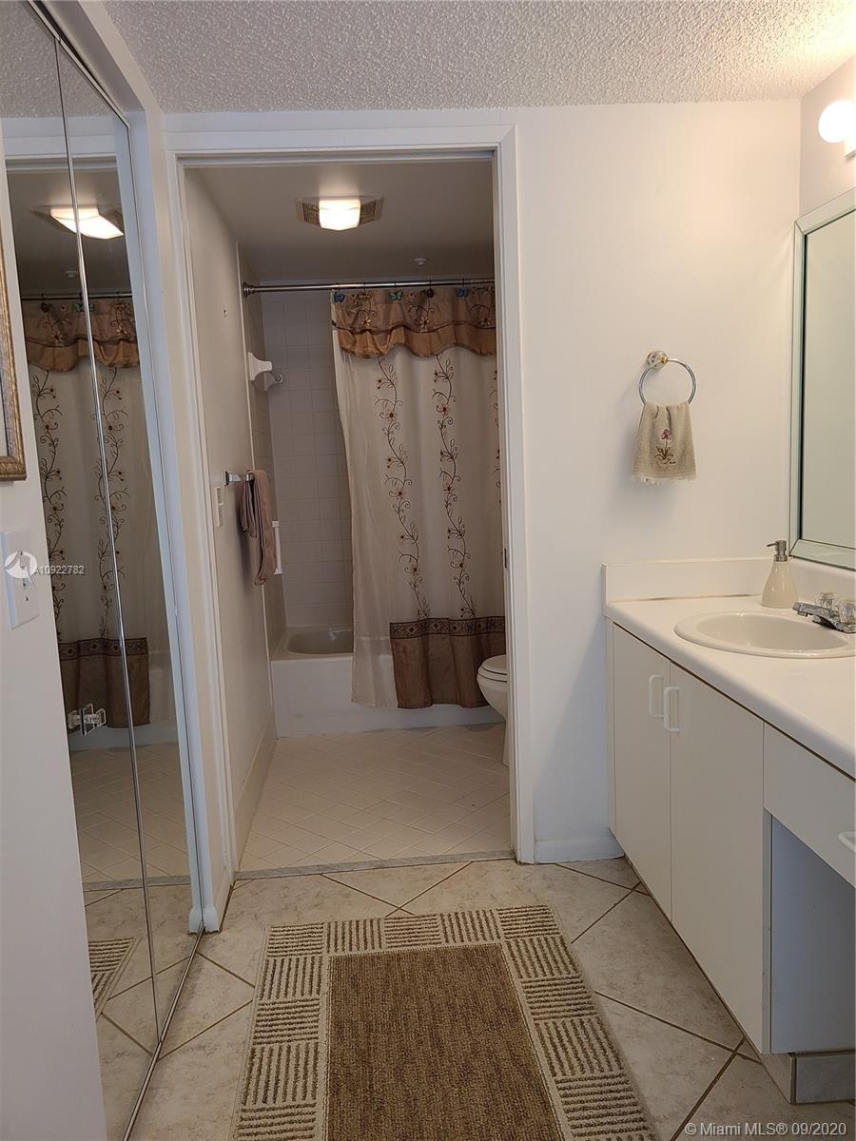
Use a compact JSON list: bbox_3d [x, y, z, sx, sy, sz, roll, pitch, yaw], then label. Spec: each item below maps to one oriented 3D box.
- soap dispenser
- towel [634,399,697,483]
[{"bbox_3d":[0.944,0.009,2.294,0.092,0.173,0.092,-3,7,-4],"label":"soap dispenser"},{"bbox_3d":[0.647,-0.351,2.349,0.179,0.222,0.050,-3,7,-4],"label":"towel"}]

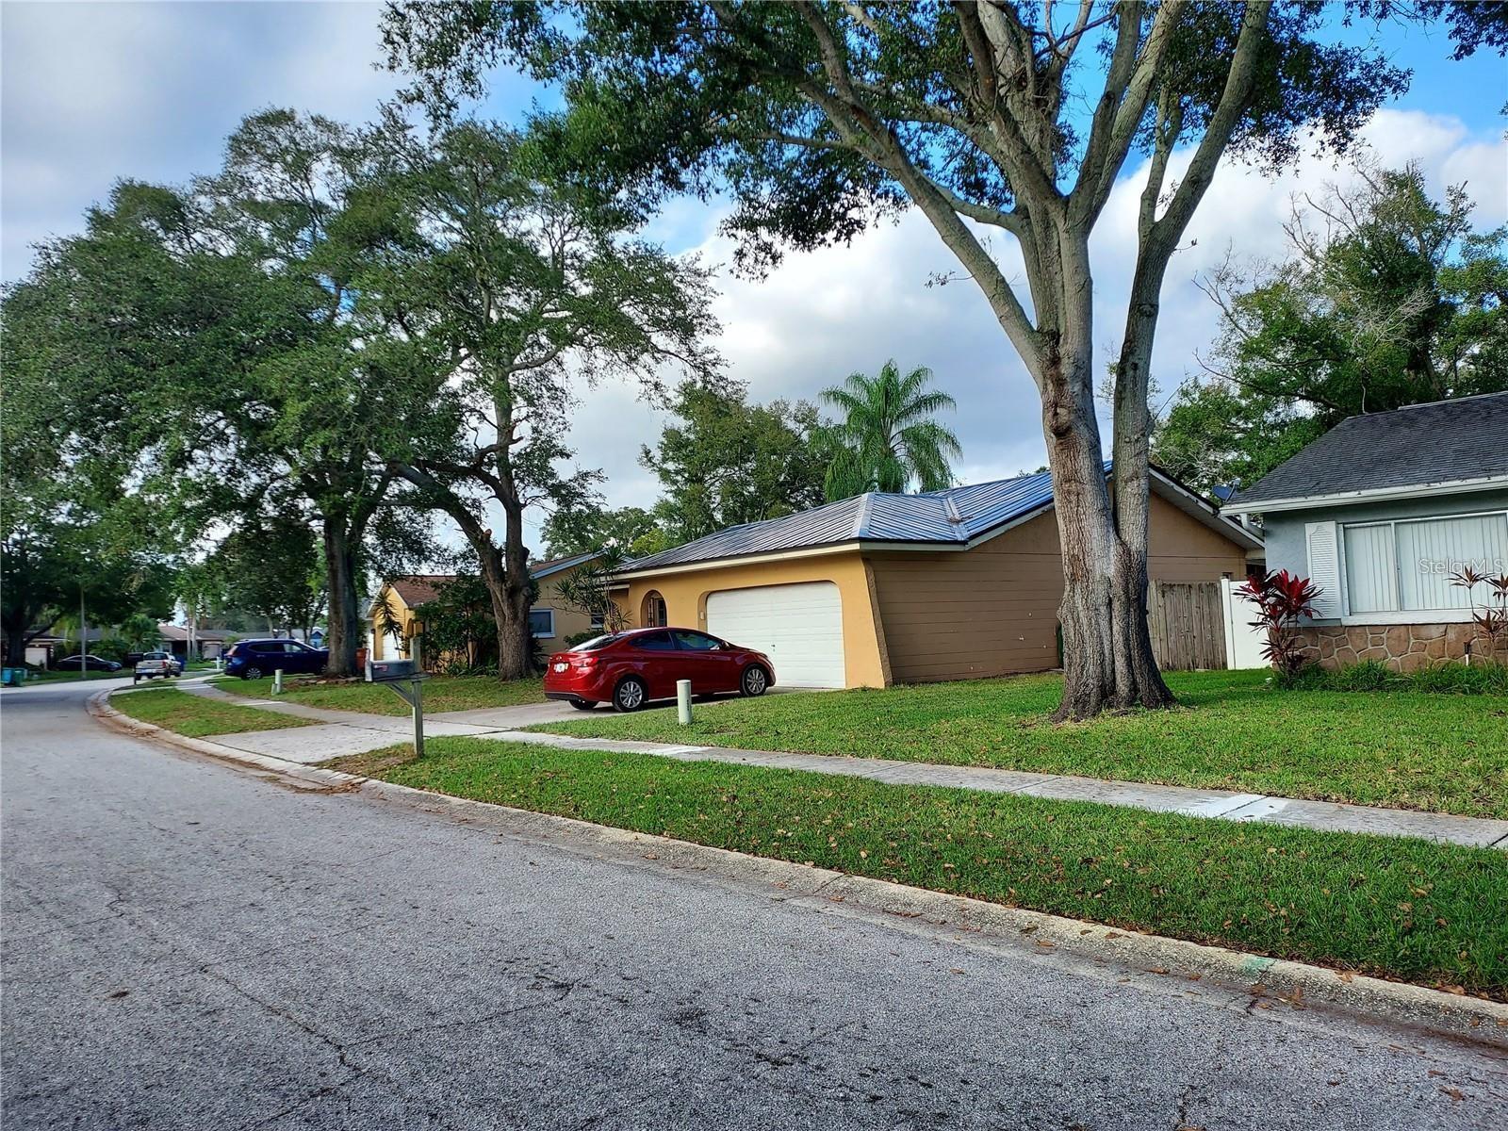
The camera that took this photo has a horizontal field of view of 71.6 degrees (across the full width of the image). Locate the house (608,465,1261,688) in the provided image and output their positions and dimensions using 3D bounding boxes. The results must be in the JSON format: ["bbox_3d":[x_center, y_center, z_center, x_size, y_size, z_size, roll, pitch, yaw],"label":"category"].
[{"bbox_3d":[2.920,0.526,30.781,14.600,5.150,17.600,1,-4,-35],"label":"house"}]

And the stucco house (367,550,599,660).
[{"bbox_3d":[-10.086,2.172,47.942,13.000,4.900,14.000,0,-4,-31],"label":"stucco house"}]

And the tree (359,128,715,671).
[{"bbox_3d":[-6.802,-5.004,33.261,11.200,17.200,11.200,-2,-4,0],"label":"tree"}]

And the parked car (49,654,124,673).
[{"bbox_3d":[-56.023,8.260,88.000,4.750,1.450,1.820,0,-4,-26],"label":"parked car"}]

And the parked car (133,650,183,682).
[{"bbox_3d":[-37.283,6.236,65.323,1.800,1.700,5.100,-1,-4,-21],"label":"parked car"}]

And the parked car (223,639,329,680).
[{"bbox_3d":[-19.523,3.895,43.522,4.680,1.720,1.850,-2,-3,-35],"label":"parked car"}]

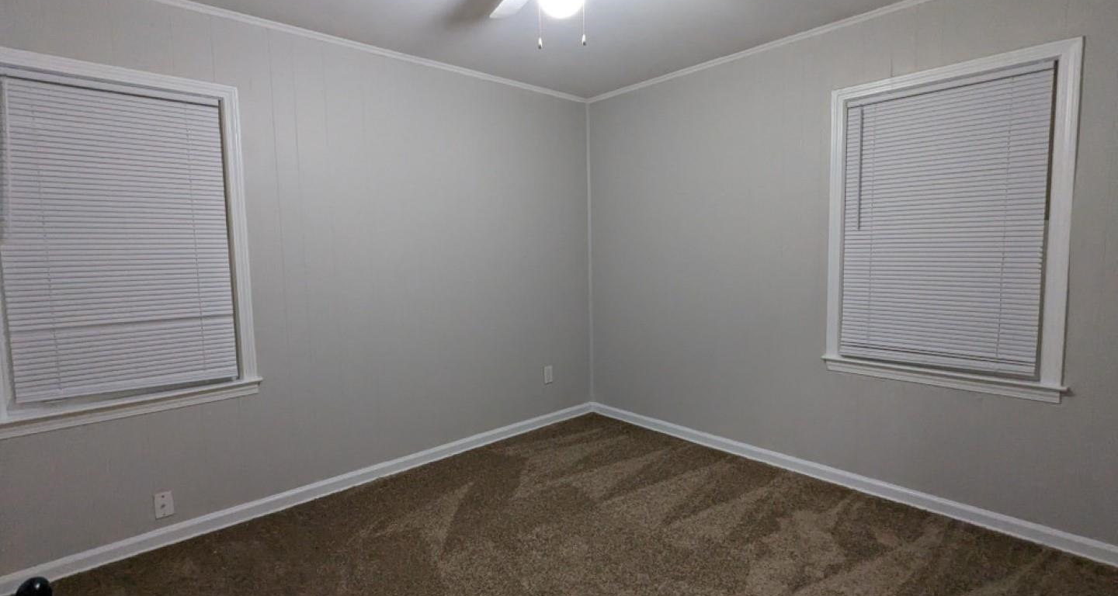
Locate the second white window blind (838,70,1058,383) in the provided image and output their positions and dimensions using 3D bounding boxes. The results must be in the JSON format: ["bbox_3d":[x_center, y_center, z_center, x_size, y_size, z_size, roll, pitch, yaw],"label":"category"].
[{"bbox_3d":[1.786,-0.335,2.463,0.045,1.316,0.778,-6,7,-42],"label":"second white window blind"}]

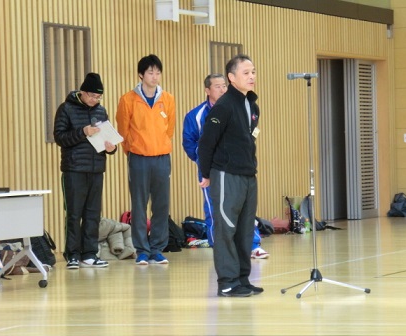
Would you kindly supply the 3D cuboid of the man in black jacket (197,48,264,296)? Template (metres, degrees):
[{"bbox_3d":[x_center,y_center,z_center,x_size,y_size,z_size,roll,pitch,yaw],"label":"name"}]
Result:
[{"bbox_3d":[0.194,0.040,17.642,0.400,1.659,0.520,-1,0,31],"label":"man in black jacket"}]

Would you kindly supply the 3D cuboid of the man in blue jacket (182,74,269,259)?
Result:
[{"bbox_3d":[0.219,-0.028,23.510,0.580,1.678,0.480,-2,1,-43],"label":"man in blue jacket"}]

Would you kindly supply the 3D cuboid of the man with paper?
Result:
[{"bbox_3d":[-1.025,0.018,22.108,0.560,1.691,0.480,-2,0,-35],"label":"man with paper"}]

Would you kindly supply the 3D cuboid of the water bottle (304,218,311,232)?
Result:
[{"bbox_3d":[1.253,0.689,30.346,0.070,0.162,0.070,-2,0,0],"label":"water bottle"}]

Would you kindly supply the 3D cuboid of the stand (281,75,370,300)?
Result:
[{"bbox_3d":[0.734,0.110,16.971,0.659,1.481,0.651,-1,0,18],"label":"stand"}]

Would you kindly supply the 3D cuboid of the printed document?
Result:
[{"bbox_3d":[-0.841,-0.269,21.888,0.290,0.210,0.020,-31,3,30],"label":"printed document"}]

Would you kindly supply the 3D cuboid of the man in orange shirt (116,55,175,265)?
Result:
[{"bbox_3d":[-0.506,-0.083,22.229,0.530,1.815,0.360,-2,0,-14],"label":"man in orange shirt"}]

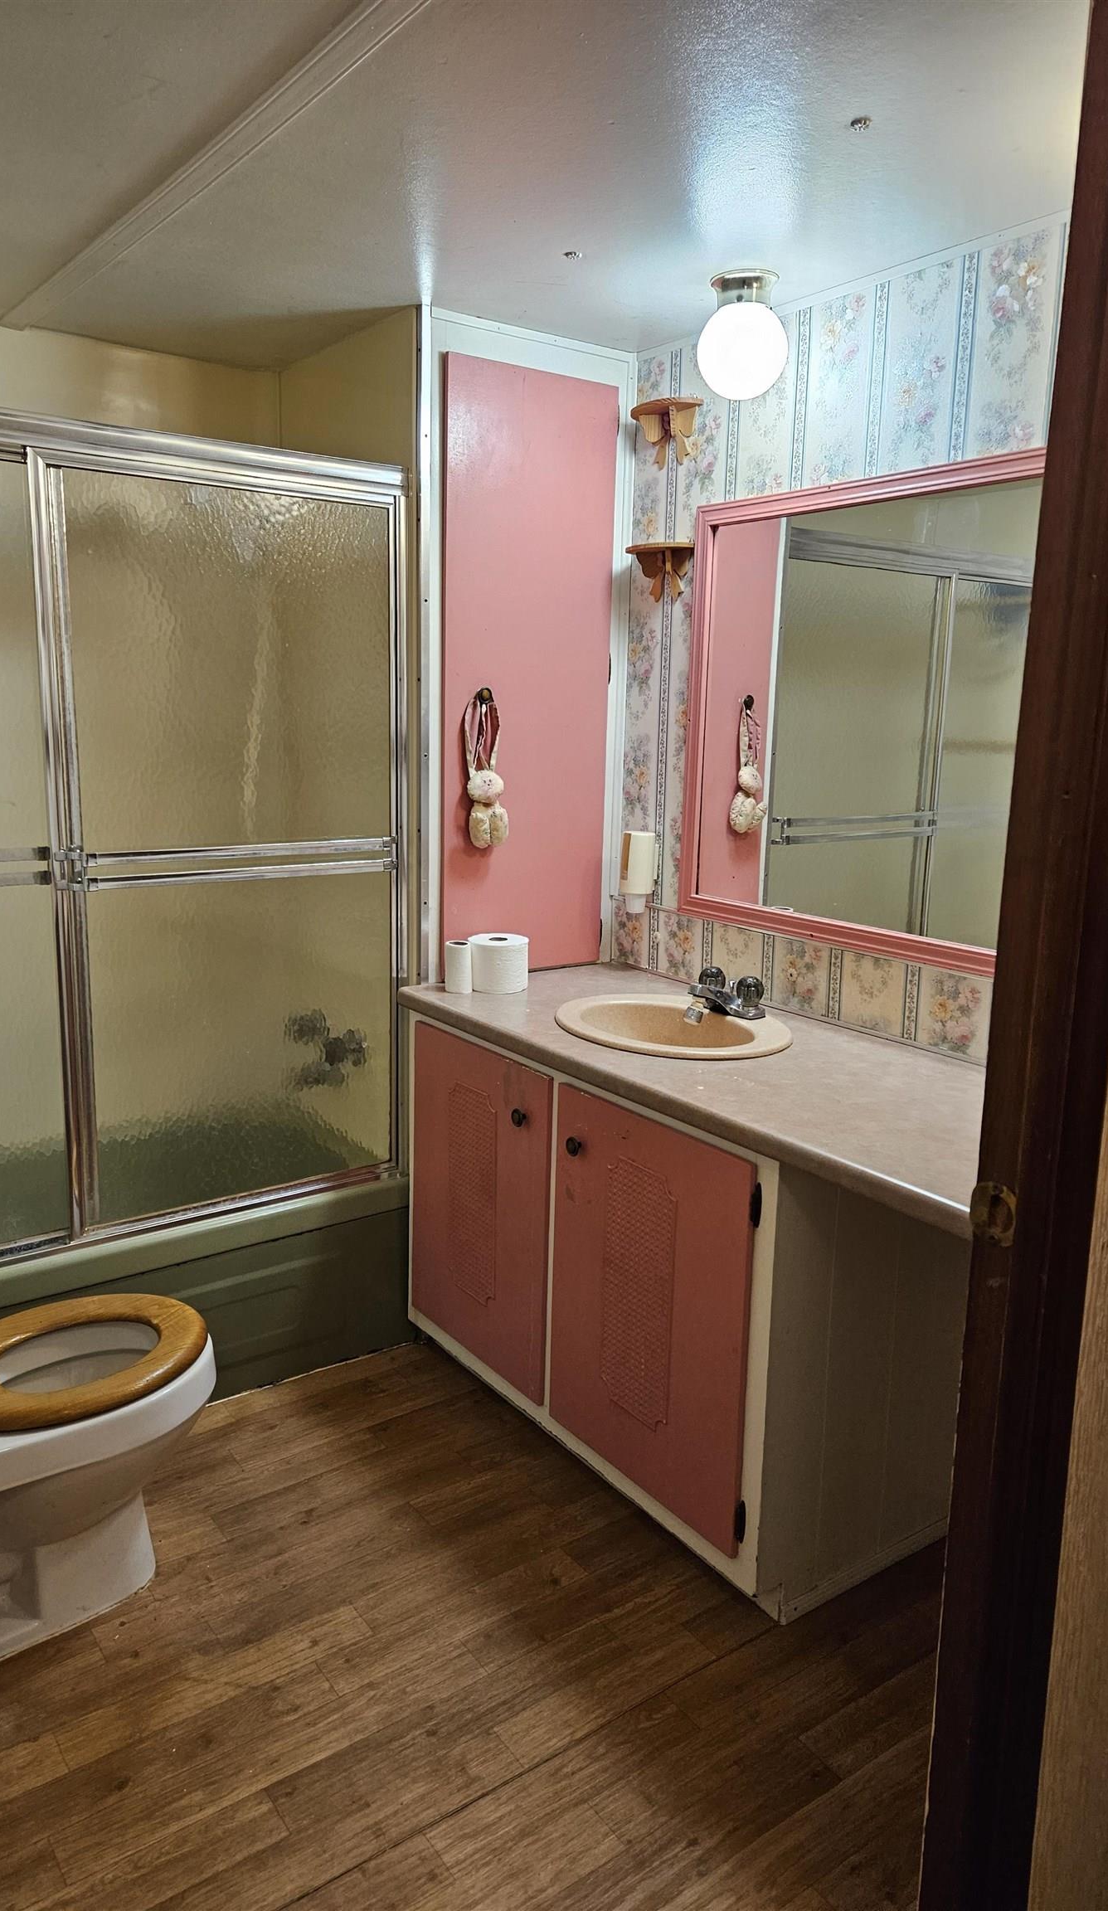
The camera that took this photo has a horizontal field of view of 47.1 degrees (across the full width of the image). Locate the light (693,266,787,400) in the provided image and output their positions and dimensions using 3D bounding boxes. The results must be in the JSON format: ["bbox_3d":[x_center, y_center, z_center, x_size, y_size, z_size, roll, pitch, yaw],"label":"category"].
[{"bbox_3d":[0.345,-1.122,2.317,0.163,0.201,0.163,1,11,0],"label":"light"}]

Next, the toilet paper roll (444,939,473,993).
[{"bbox_3d":[-0.199,0.025,2.654,0.057,0.099,0.057,1,11,0],"label":"toilet paper roll"}]

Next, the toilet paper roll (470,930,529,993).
[{"bbox_3d":[-0.116,0.020,2.679,0.125,0.104,0.125,1,11,0],"label":"toilet paper roll"}]

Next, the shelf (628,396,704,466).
[{"bbox_3d":[0.219,-1.098,2.688,0.075,0.126,0.202,-6,13,-35],"label":"shelf"}]

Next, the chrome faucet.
[{"bbox_3d":[0.307,0.079,2.420,0.144,0.088,0.156,-6,13,-35],"label":"chrome faucet"}]

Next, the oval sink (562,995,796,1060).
[{"bbox_3d":[0.218,0.202,2.389,0.445,0.160,0.451,-6,13,-35],"label":"oval sink"}]

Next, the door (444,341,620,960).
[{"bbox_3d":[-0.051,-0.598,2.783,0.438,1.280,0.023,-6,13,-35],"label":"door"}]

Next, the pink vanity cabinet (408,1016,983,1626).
[{"bbox_3d":[0.230,0.552,2.494,0.579,0.786,1.107,-6,13,-35],"label":"pink vanity cabinet"}]

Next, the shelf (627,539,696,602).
[{"bbox_3d":[0.210,-0.821,2.743,0.075,0.122,0.202,-6,13,-35],"label":"shelf"}]

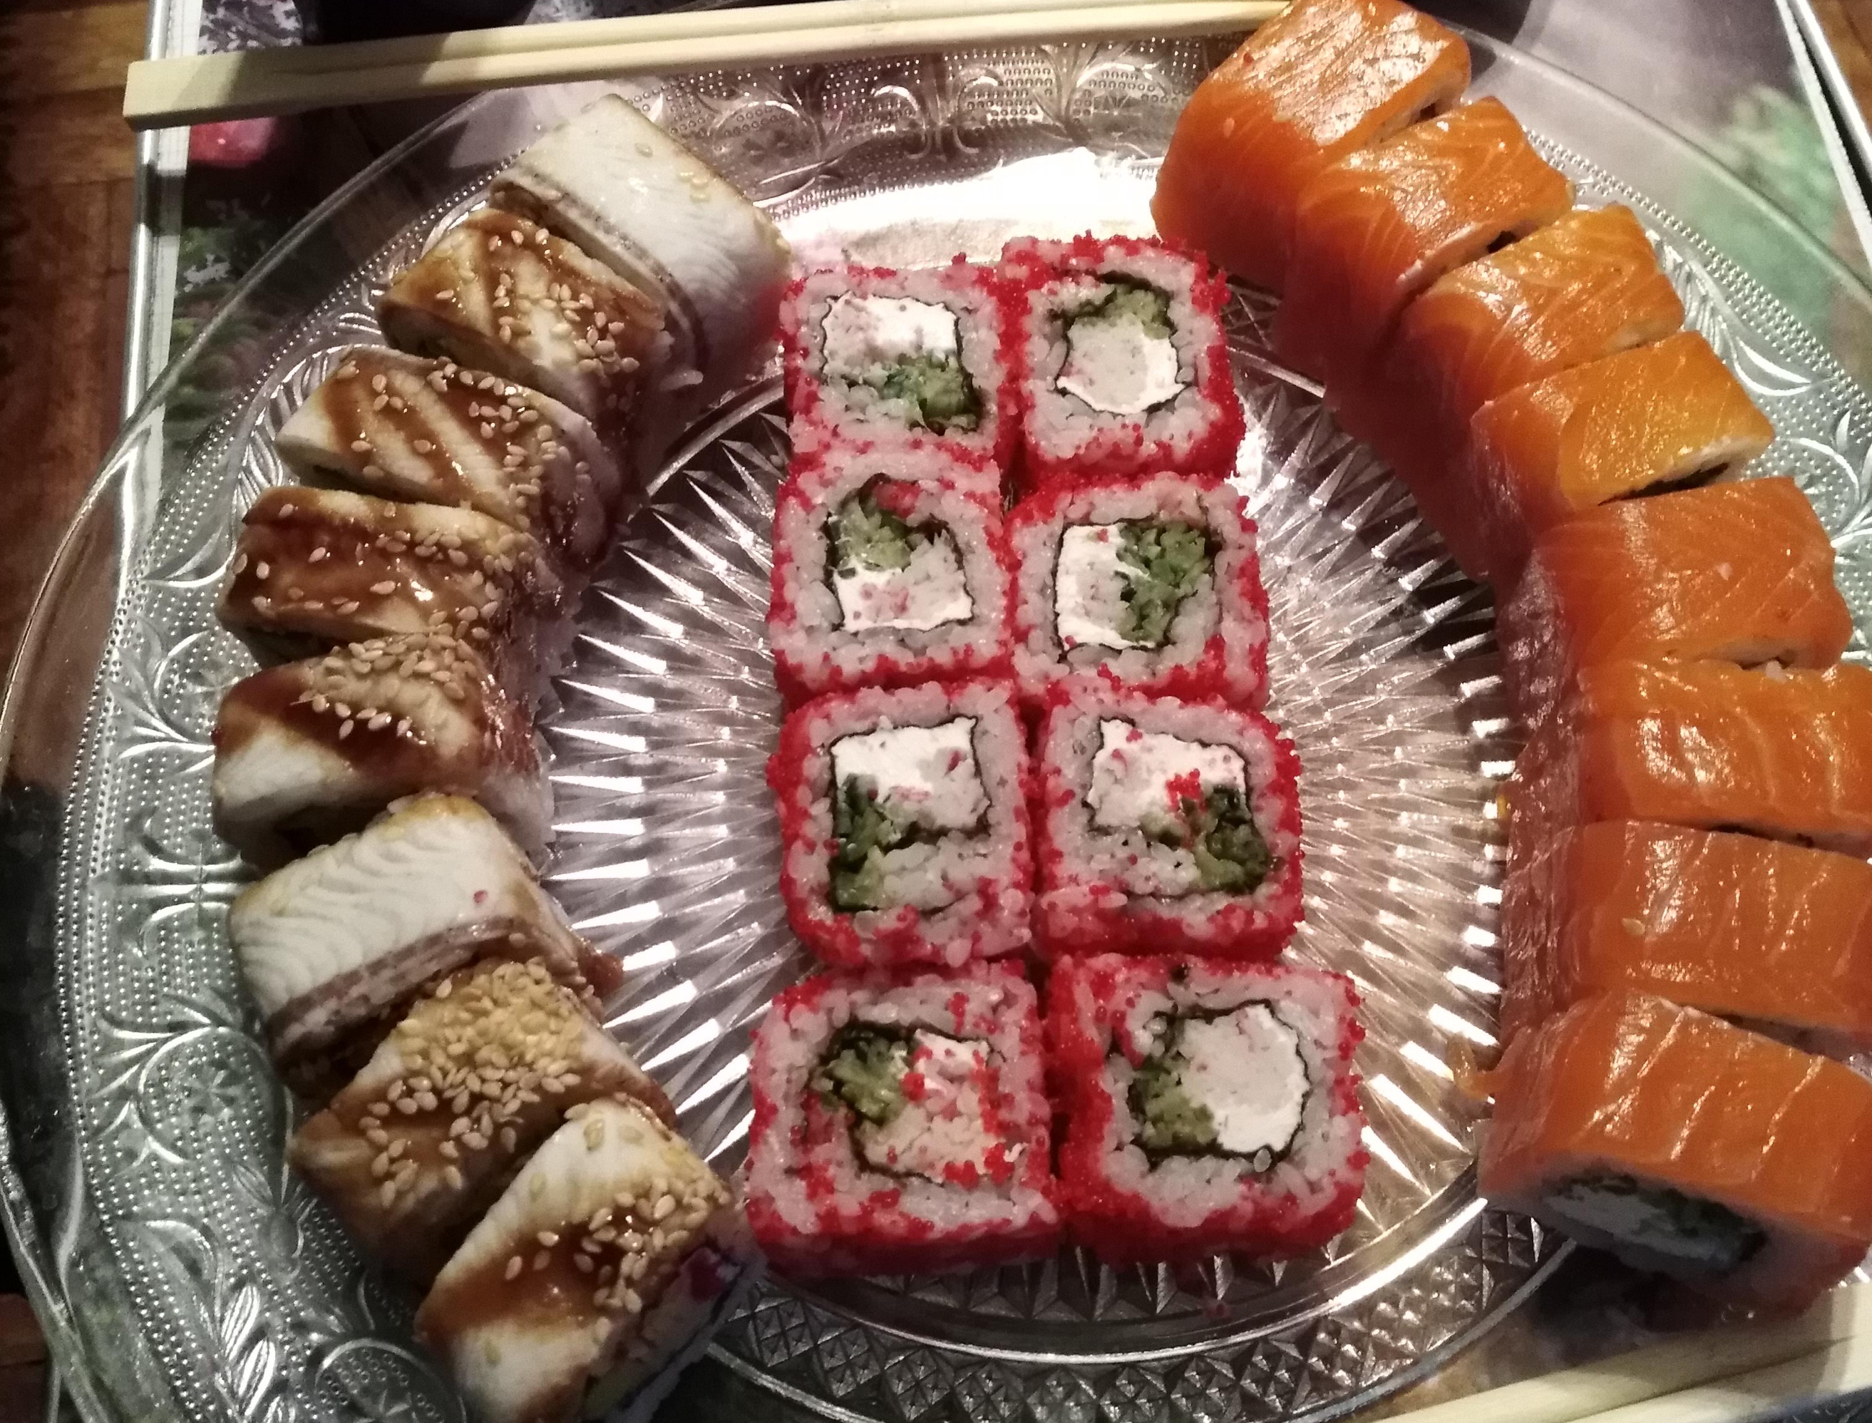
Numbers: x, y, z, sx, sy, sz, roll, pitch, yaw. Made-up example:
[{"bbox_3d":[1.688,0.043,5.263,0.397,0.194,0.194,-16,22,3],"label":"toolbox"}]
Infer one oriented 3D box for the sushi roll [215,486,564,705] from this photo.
[{"bbox_3d":[-0.079,-0.014,0.276,0.037,0.031,0.020,7,66,-2],"label":"sushi roll"}]

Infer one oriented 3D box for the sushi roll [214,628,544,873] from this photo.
[{"bbox_3d":[-0.081,0.010,0.277,0.041,0.030,0.026,-8,64,-3],"label":"sushi roll"}]

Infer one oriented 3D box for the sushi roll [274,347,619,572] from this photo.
[{"bbox_3d":[-0.073,-0.034,0.284,0.039,0.031,0.021,20,67,4],"label":"sushi roll"}]

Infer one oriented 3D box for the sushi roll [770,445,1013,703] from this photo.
[{"bbox_3d":[-0.007,-0.016,0.292,0.035,0.030,0.037,-1,64,0],"label":"sushi roll"}]

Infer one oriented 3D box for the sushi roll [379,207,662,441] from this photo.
[{"bbox_3d":[-0.062,-0.055,0.294,0.034,0.031,0.023,31,69,8],"label":"sushi roll"}]

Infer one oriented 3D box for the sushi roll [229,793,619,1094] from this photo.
[{"bbox_3d":[-0.071,0.034,0.265,0.041,0.030,0.025,-25,67,-11],"label":"sushi roll"}]

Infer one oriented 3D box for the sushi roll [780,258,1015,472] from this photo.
[{"bbox_3d":[-0.006,-0.049,0.299,0.035,0.025,0.034,0,66,0],"label":"sushi roll"}]

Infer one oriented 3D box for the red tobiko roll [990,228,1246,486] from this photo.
[{"bbox_3d":[0.029,-0.052,0.309,0.035,0.030,0.040,-1,64,0],"label":"red tobiko roll"}]

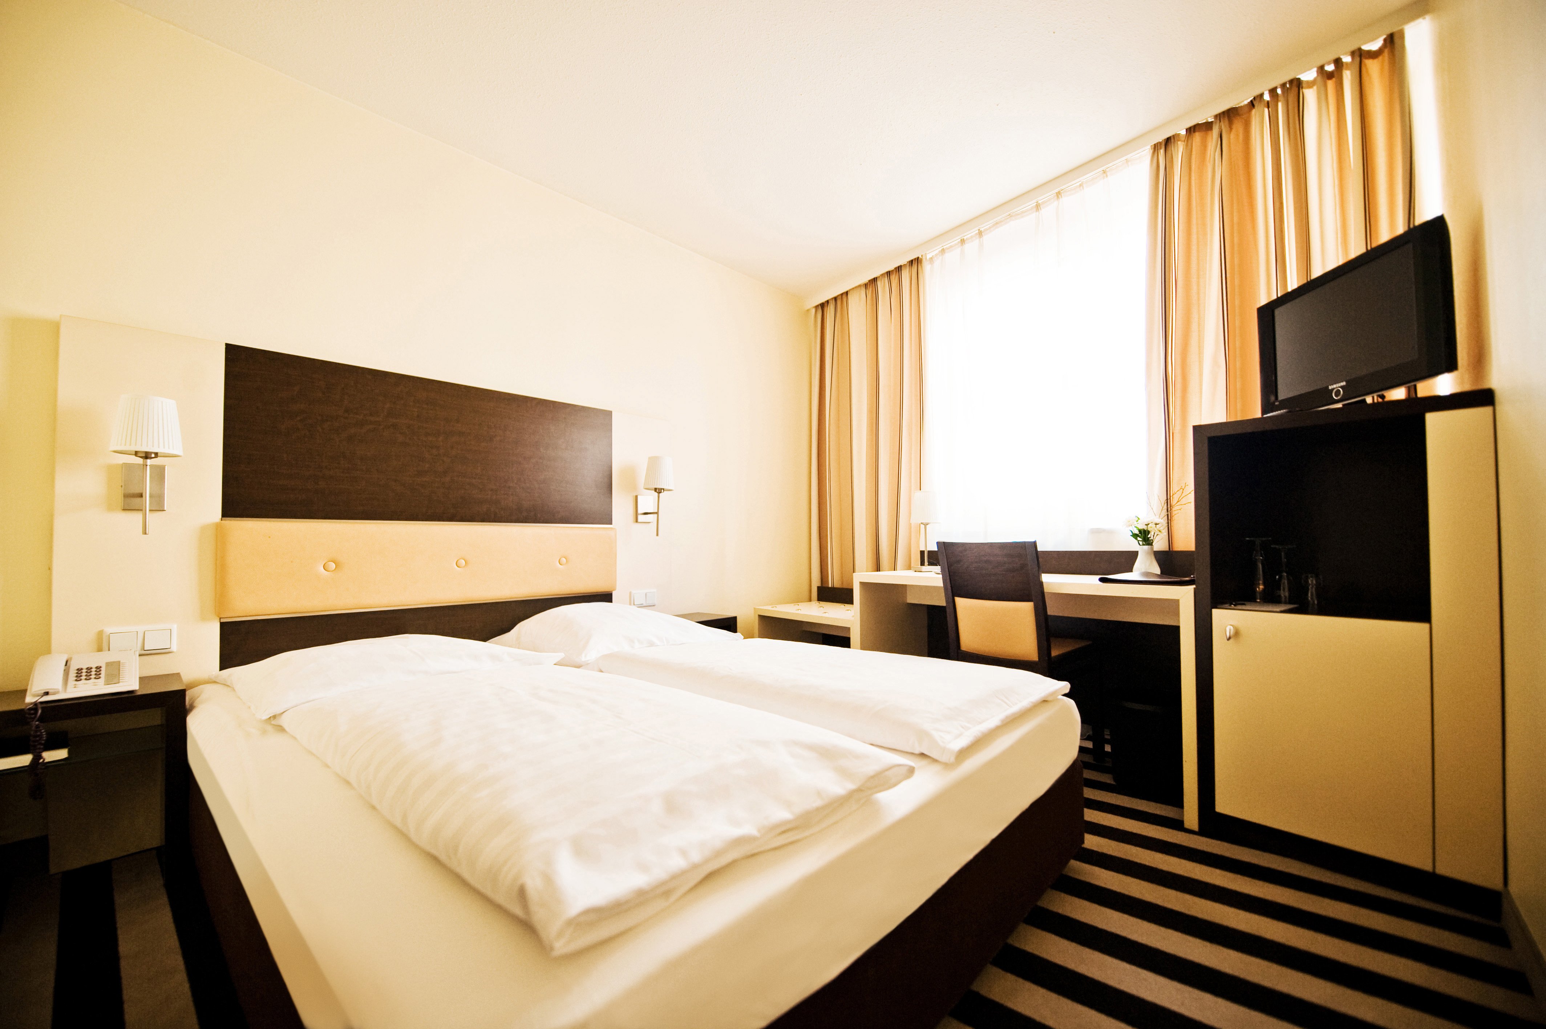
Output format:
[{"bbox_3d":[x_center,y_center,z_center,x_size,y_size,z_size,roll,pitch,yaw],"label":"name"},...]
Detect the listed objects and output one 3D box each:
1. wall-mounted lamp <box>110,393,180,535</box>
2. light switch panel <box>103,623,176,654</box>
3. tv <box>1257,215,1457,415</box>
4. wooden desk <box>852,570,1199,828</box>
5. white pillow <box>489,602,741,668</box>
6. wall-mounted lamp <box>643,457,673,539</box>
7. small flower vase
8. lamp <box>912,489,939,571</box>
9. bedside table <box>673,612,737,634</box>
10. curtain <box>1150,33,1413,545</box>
[{"bbox_3d":[-1.829,-0.140,1.753,0.205,0.395,0.140,-2,-3,43],"label":"wall-mounted lamp"},{"bbox_3d":[-1.898,0.375,1.801,0.014,0.081,0.153,-2,-3,43],"label":"light switch panel"},{"bbox_3d":[1.679,-0.497,1.746,0.130,0.400,0.620,-1,-2,5],"label":"tv"},{"bbox_3d":[1.071,0.646,2.621,0.520,0.757,1.453,1,-3,-38],"label":"wooden desk"},{"bbox_3d":[-0.653,0.480,2.535,0.620,0.170,0.790,-2,-3,43],"label":"white pillow"},{"bbox_3d":[-0.587,-0.090,3.019,0.200,0.405,0.150,-2,-3,43],"label":"wall-mounted lamp"},{"bbox_3d":[1.419,0.179,2.280,0.107,0.120,0.107,2,-3,-40],"label":"small flower vase"},{"bbox_3d":[0.773,0.084,3.040,0.150,0.400,0.150,2,-3,-40],"label":"lamp"},{"bbox_3d":[-0.440,0.779,3.067,0.300,0.490,0.400,-2,-3,43],"label":"bedside table"},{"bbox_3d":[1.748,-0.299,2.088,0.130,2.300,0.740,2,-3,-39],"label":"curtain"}]

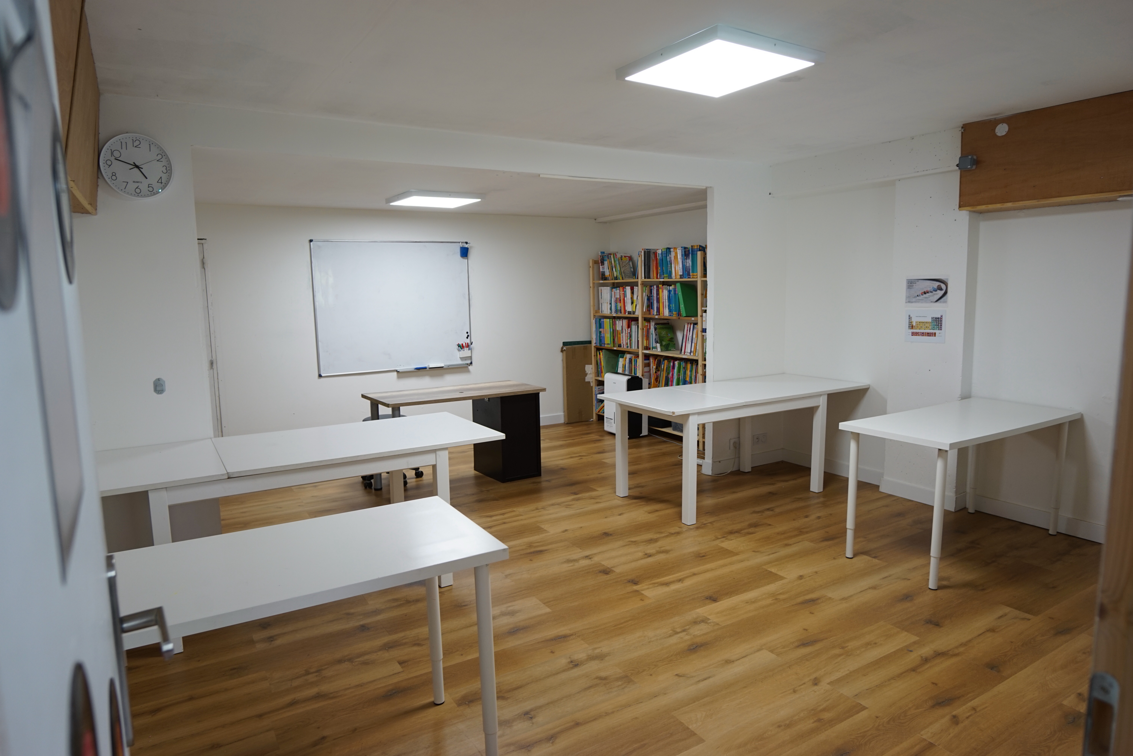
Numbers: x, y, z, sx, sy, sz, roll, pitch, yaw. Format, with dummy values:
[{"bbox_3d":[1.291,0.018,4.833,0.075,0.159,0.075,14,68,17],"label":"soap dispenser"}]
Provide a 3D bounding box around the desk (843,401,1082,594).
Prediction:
[{"bbox_3d":[2.263,0.583,3.800,1.411,0.730,0.596,-6,9,-32],"label":"desk"}]

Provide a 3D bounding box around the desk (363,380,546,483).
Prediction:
[{"bbox_3d":[-0.857,0.451,5.262,1.288,0.707,0.644,-6,9,-33],"label":"desk"}]

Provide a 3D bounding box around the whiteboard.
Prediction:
[{"bbox_3d":[-1.582,-0.669,6.217,1.488,1.196,0.030,-6,9,-32],"label":"whiteboard"}]

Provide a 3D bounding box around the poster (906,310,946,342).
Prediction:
[{"bbox_3d":[2.378,-0.341,4.382,0.008,0.215,0.275,-6,9,-32],"label":"poster"}]

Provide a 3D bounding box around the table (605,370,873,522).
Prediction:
[{"bbox_3d":[1.254,0.453,4.843,1.906,0.745,0.807,-6,9,-31],"label":"table"}]

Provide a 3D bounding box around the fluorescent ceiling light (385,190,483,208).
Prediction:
[{"bbox_3d":[-1.067,-1.442,5.365,0.620,0.048,0.620,-6,9,-32],"label":"fluorescent ceiling light"}]

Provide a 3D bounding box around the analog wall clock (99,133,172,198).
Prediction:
[{"bbox_3d":[-1.960,-0.969,3.016,0.287,0.287,0.044,-6,9,-32],"label":"analog wall clock"}]

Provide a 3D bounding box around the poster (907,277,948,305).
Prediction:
[{"bbox_3d":[2.373,-0.571,4.352,0.008,0.197,0.283,-6,9,-32],"label":"poster"}]

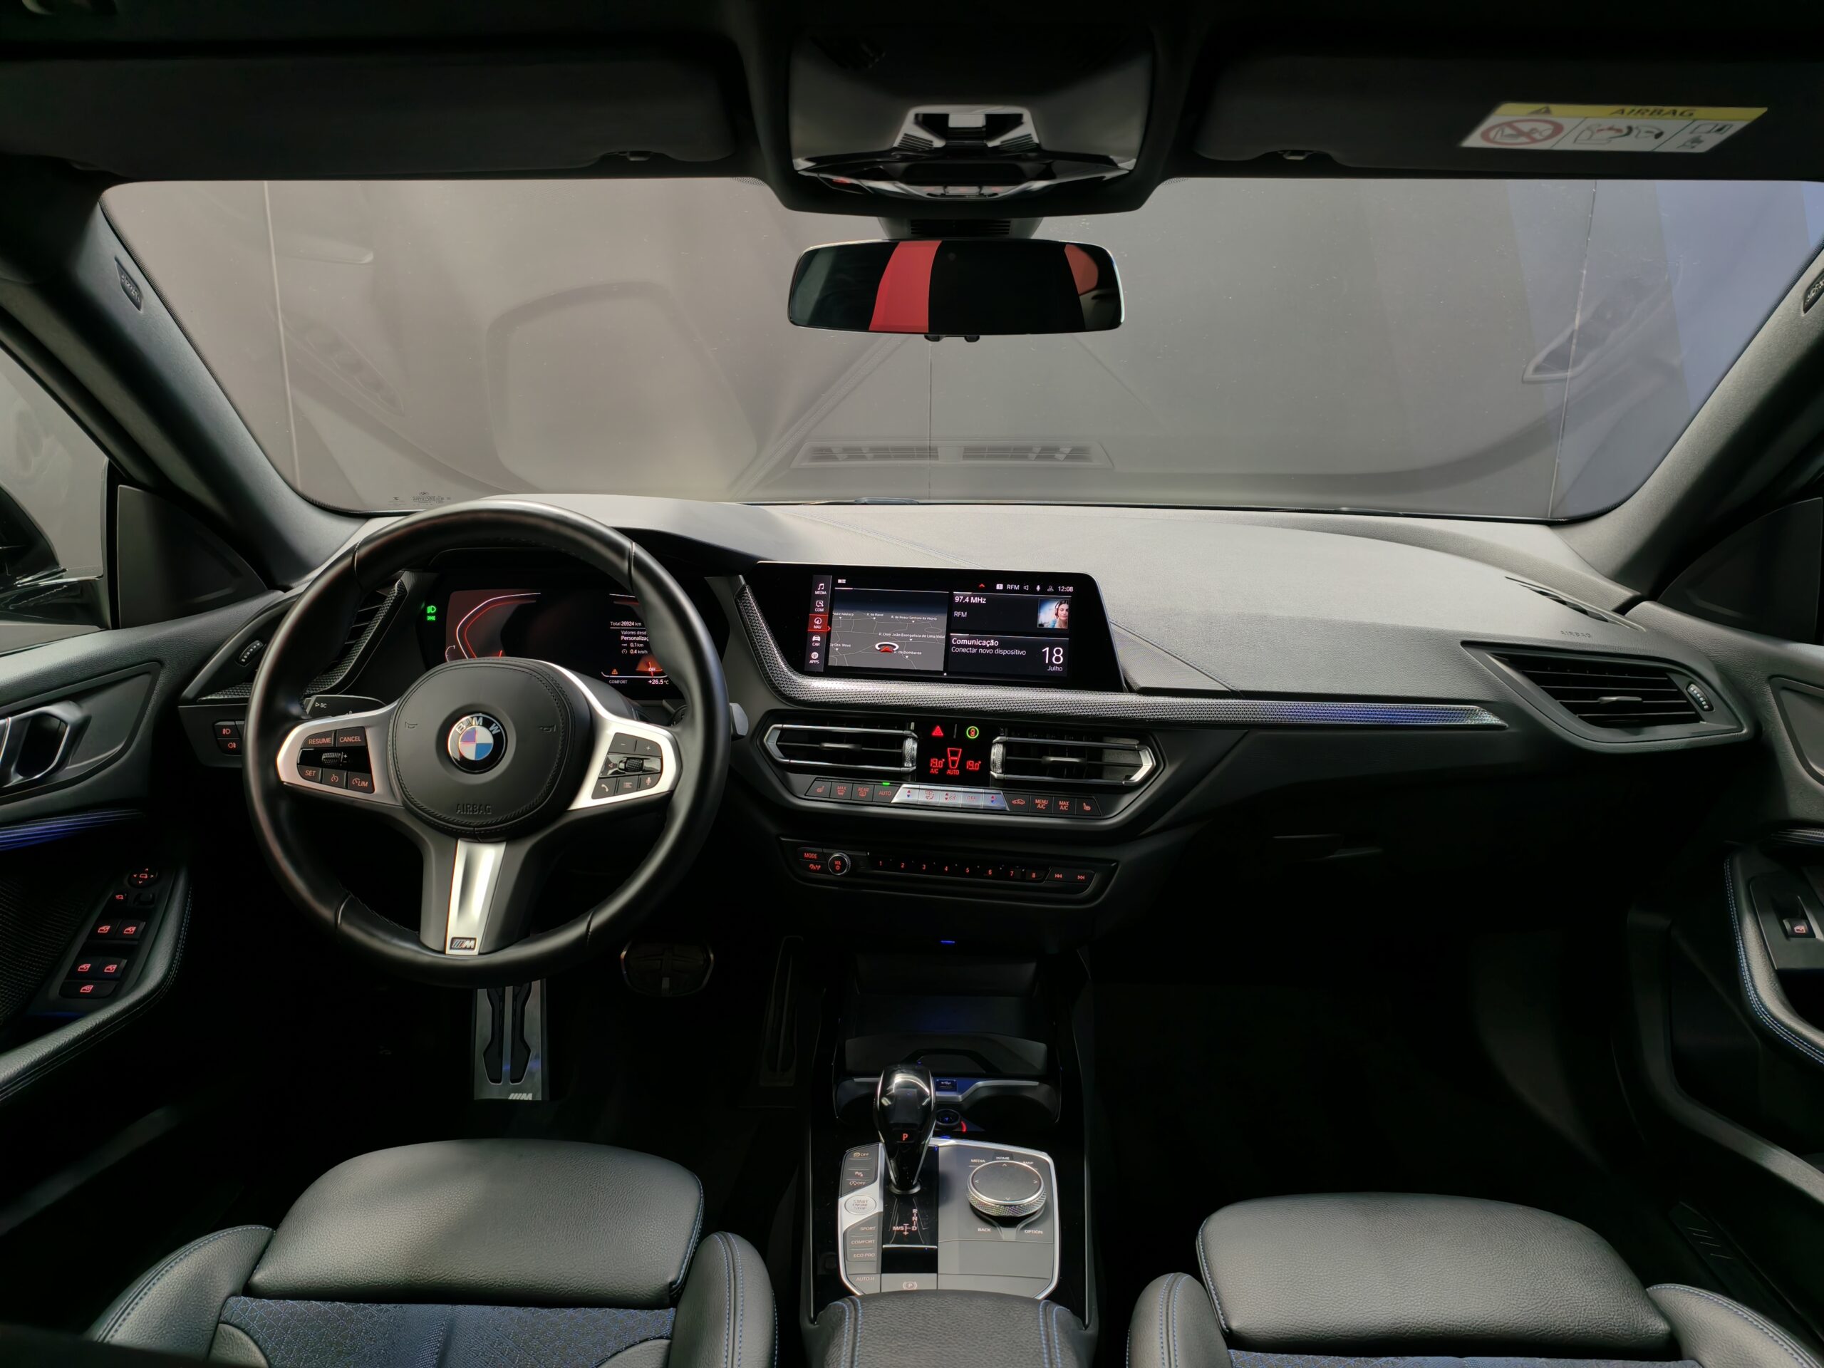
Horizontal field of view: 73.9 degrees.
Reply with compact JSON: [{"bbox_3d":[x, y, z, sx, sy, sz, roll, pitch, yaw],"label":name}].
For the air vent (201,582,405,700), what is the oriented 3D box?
[{"bbox_3d":[-0.578,-0.041,1.150,0.170,0.112,0.060,1,2,0],"label":"air vent"}]

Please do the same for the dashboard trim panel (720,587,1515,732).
[{"bbox_3d":[0.178,-0.028,1.107,0.675,0.110,0.060,2,4,4],"label":"dashboard trim panel"}]

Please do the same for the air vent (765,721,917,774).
[{"bbox_3d":[-0.067,0.059,1.143,0.140,0.037,0.045,2,9,7],"label":"air vent"}]

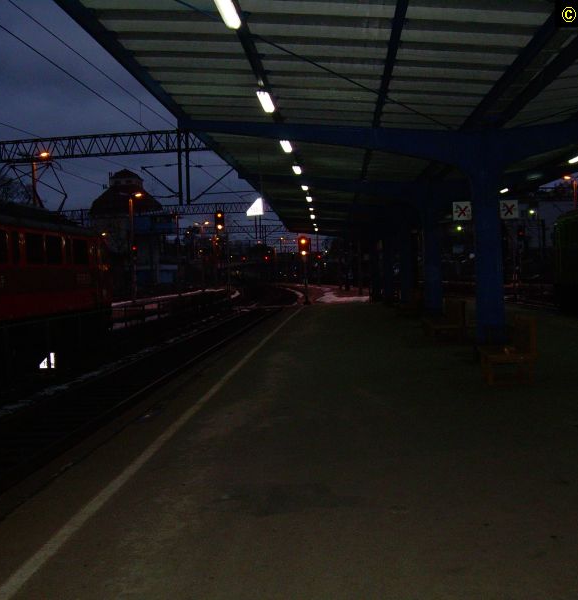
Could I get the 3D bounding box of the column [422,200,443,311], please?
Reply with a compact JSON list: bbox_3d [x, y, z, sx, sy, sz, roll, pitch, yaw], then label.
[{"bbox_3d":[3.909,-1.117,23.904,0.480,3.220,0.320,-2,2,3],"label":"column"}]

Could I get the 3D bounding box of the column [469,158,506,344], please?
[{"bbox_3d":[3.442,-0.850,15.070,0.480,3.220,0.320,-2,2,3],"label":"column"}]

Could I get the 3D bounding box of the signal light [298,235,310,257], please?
[{"bbox_3d":[0.826,-3.103,50.000,0.600,1.220,0.400,-2,2,3],"label":"signal light"}]

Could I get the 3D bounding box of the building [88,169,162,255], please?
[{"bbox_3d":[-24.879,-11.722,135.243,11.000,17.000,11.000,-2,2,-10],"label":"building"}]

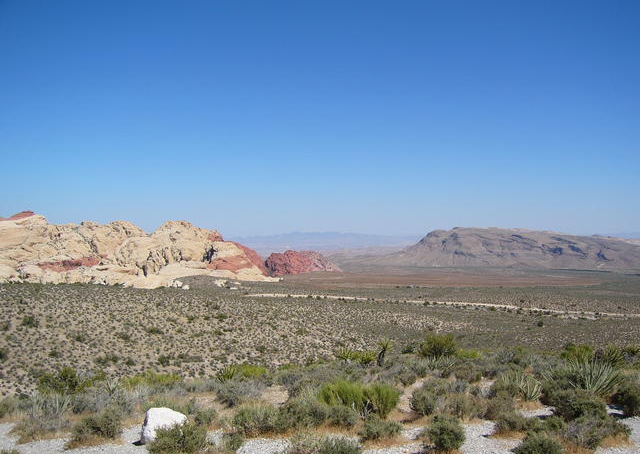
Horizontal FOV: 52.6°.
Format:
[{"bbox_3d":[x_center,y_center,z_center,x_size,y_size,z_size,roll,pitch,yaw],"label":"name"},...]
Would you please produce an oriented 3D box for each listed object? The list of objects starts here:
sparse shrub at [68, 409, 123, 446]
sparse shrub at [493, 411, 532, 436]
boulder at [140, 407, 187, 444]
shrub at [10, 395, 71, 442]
[{"bbox_3d":[-2.765,2.469,7.970,0.652,0.463,0.587,0,-1,-19],"label":"sparse shrub"},{"bbox_3d":[3.241,3.286,10.896,0.660,0.359,0.562,0,-1,0],"label":"sparse shrub"},{"bbox_3d":[-2.507,3.154,10.366,0.722,0.525,0.613,0,-1,0],"label":"boulder"},{"bbox_3d":[-4.506,3.053,10.432,0.948,0.738,0.800,0,-1,0],"label":"shrub"}]

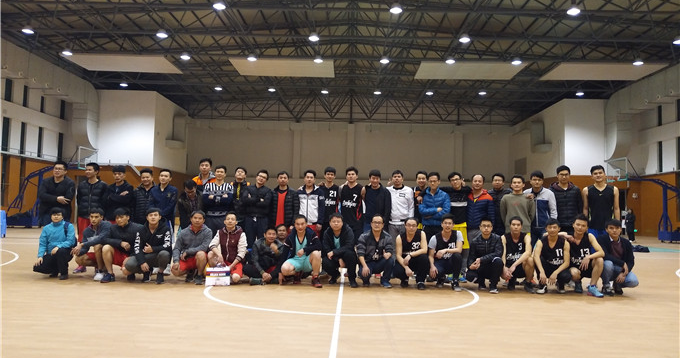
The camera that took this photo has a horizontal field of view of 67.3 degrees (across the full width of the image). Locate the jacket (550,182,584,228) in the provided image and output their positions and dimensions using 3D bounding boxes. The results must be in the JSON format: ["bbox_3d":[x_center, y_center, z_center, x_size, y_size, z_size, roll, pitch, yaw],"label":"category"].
[{"bbox_3d":[3.577,0.424,8.046,0.530,0.771,0.310,0,-5,20],"label":"jacket"}]

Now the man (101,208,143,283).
[{"bbox_3d":[-3.192,0.950,7.448,0.620,1.038,0.720,-1,-4,26],"label":"man"}]

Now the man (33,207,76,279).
[{"bbox_3d":[-4.260,0.944,7.640,0.540,1.033,0.620,1,-4,-3],"label":"man"}]

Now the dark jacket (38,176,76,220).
[{"bbox_3d":[-4.470,0.328,8.094,0.550,0.700,0.360,2,-4,-10],"label":"dark jacket"}]

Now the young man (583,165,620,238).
[{"bbox_3d":[4.087,0.720,7.975,0.600,1.886,0.340,-1,-5,23],"label":"young man"}]

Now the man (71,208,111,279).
[{"bbox_3d":[-3.772,0.961,7.755,0.550,1.020,0.720,1,-4,1],"label":"man"}]

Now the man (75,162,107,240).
[{"bbox_3d":[-4.073,0.626,8.370,0.540,1.784,0.340,2,-4,-14],"label":"man"}]

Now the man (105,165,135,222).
[{"bbox_3d":[-3.621,0.652,8.369,0.530,1.752,0.360,2,-4,-13],"label":"man"}]

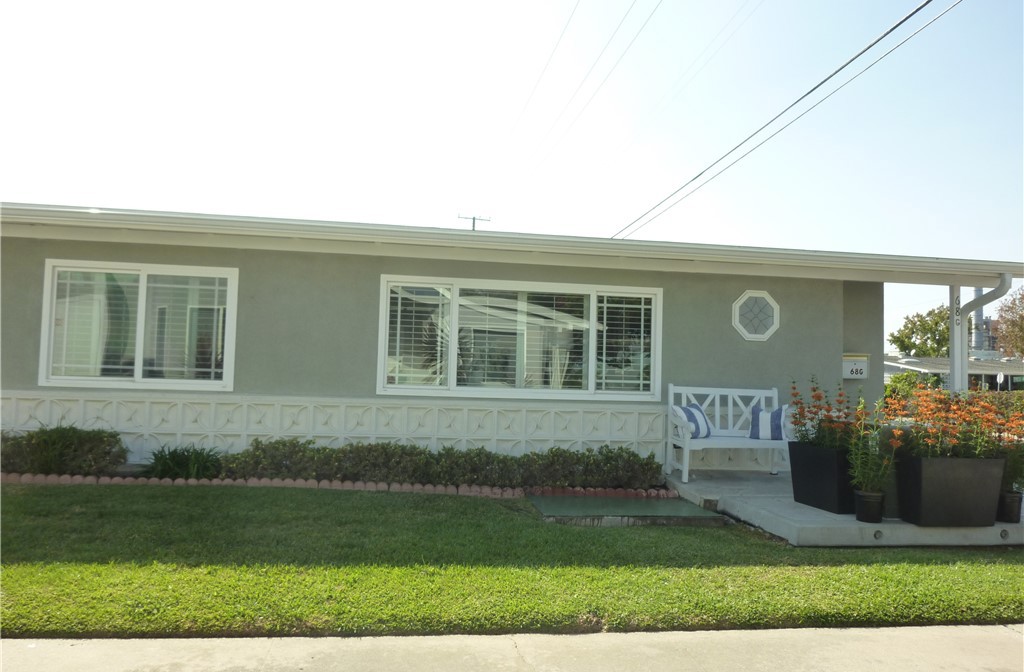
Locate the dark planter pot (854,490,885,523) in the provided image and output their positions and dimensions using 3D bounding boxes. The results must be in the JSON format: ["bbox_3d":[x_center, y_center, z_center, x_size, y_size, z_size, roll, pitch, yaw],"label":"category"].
[{"bbox_3d":[2.556,1.214,5.283,0.220,0.220,0.220,2,-3,0],"label":"dark planter pot"}]

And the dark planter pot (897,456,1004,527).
[{"bbox_3d":[3.127,1.100,5.294,0.645,0.480,0.290,2,-3,-7],"label":"dark planter pot"}]

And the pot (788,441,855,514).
[{"bbox_3d":[2.489,1.112,5.841,0.290,0.480,0.640,2,-3,-7],"label":"pot"}]

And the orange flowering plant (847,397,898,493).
[{"bbox_3d":[2.588,0.779,5.309,0.340,0.660,0.320,2,-3,-7],"label":"orange flowering plant"}]

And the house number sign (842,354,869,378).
[{"bbox_3d":[4.064,0.360,8.723,0.310,0.295,0.130,2,-3,-7],"label":"house number sign"}]

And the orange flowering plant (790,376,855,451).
[{"bbox_3d":[2.522,0.614,5.871,0.380,0.580,0.580,2,-3,-7],"label":"orange flowering plant"}]

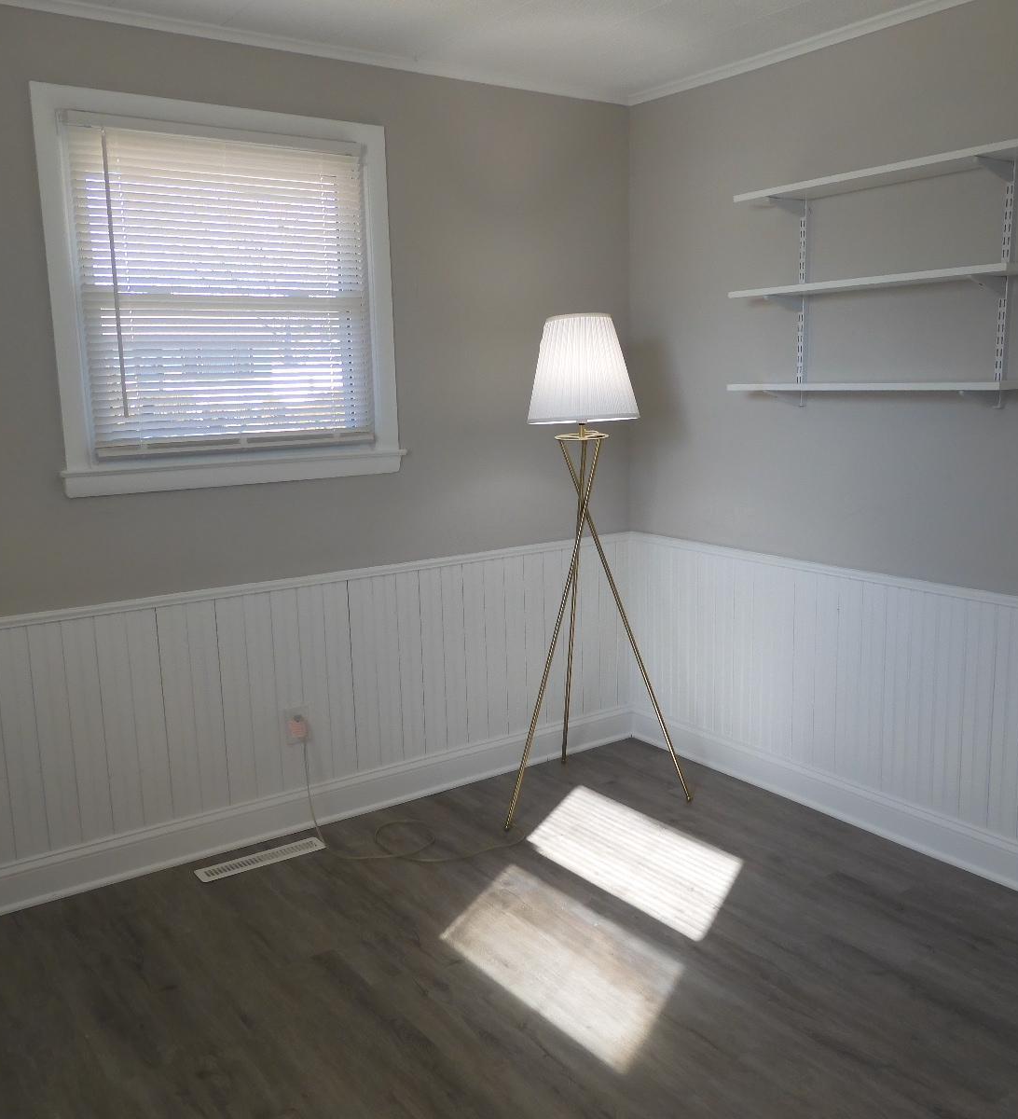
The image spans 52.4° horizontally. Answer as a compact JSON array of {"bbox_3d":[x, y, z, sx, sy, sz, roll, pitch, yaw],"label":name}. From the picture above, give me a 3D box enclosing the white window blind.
[{"bbox_3d":[-0.819,-0.790,3.084,0.887,0.934,0.043,-8,12,-34],"label":"white window blind"}]

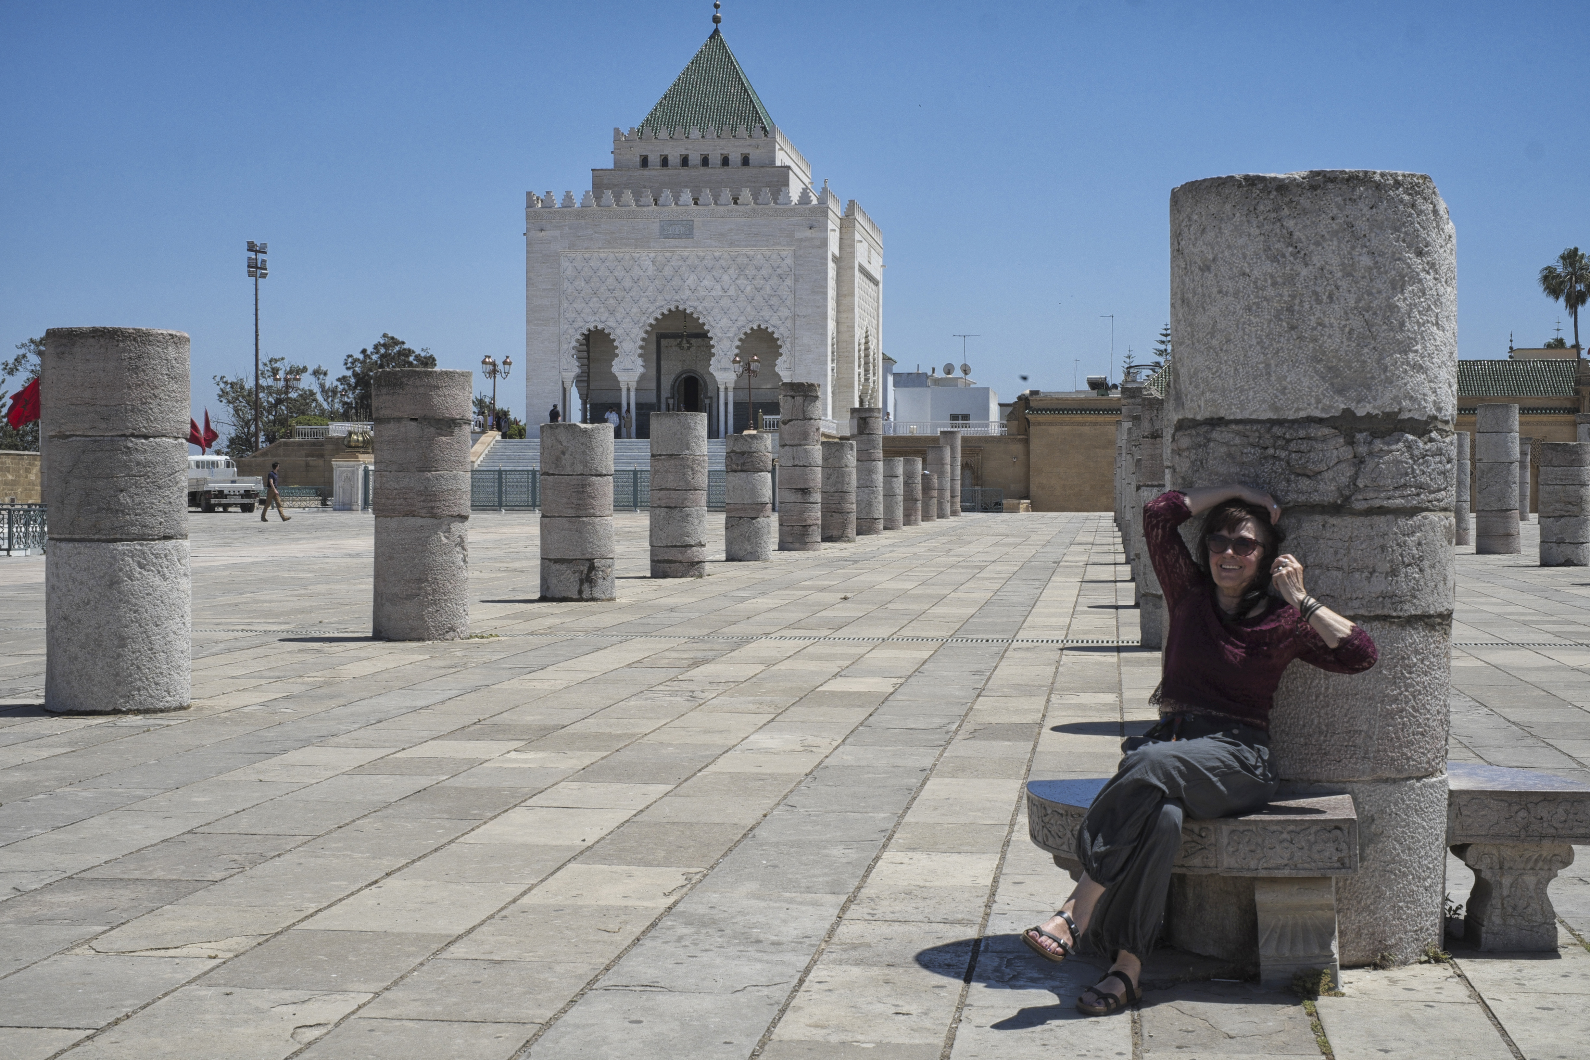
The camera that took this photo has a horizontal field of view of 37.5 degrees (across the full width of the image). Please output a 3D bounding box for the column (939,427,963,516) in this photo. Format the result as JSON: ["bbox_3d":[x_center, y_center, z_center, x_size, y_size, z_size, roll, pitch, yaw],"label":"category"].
[{"bbox_3d":[5.475,-1.969,82.056,0.722,2.928,0.722,0,1,4],"label":"column"}]

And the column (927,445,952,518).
[{"bbox_3d":[4.709,-1.561,76.549,0.742,2.353,0.742,0,1,4],"label":"column"}]

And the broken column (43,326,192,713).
[{"bbox_3d":[-3.838,-0.059,13.249,0.787,2.123,0.787,0,1,-16],"label":"broken column"}]

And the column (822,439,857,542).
[{"bbox_3d":[0.869,-0.773,47.758,0.761,2.040,0.761,0,1,1],"label":"column"}]

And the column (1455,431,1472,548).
[{"bbox_3d":[12.802,-0.805,45.664,0.722,2.182,0.722,0,1,16],"label":"column"}]

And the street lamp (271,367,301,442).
[{"bbox_3d":[-27.749,-6.714,128.000,1.450,3.554,1.450,0,1,-8],"label":"street lamp"}]

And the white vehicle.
[{"bbox_3d":[-22.904,-1.831,92.442,2.250,2.230,5.800,-1,1,-28],"label":"white vehicle"}]

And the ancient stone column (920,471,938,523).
[{"bbox_3d":[3.998,-1.000,71.768,0.753,1.502,0.753,0,1,8],"label":"ancient stone column"}]

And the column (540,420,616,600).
[{"bbox_3d":[-2.315,-0.191,24.928,0.780,1.875,0.780,0,1,-5],"label":"column"}]

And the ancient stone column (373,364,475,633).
[{"bbox_3d":[-3.017,-0.204,18.929,0.770,2.147,0.770,0,1,8],"label":"ancient stone column"}]

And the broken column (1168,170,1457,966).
[{"bbox_3d":[1.441,0.099,6.524,0.779,2.087,0.779,0,1,8],"label":"broken column"}]

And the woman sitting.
[{"bbox_3d":[1.051,0.520,5.882,0.750,1.271,0.838,1,1,22],"label":"woman sitting"}]

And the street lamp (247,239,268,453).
[{"bbox_3d":[-26.423,-7.729,115.139,1.100,12.997,0.800,0,1,-9],"label":"street lamp"}]

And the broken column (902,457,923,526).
[{"bbox_3d":[3.174,-1.061,64.862,0.722,1.866,0.722,0,1,3],"label":"broken column"}]

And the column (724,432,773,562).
[{"bbox_3d":[-0.735,-0.524,37.011,0.727,2.021,0.727,0,1,8],"label":"column"}]

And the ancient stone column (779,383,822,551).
[{"bbox_3d":[0.093,-1.130,42.099,0.768,3.002,0.768,0,1,0],"label":"ancient stone column"}]

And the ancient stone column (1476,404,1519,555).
[{"bbox_3d":[12.065,-0.867,40.141,0.735,2.547,0.735,0,1,17],"label":"ancient stone column"}]

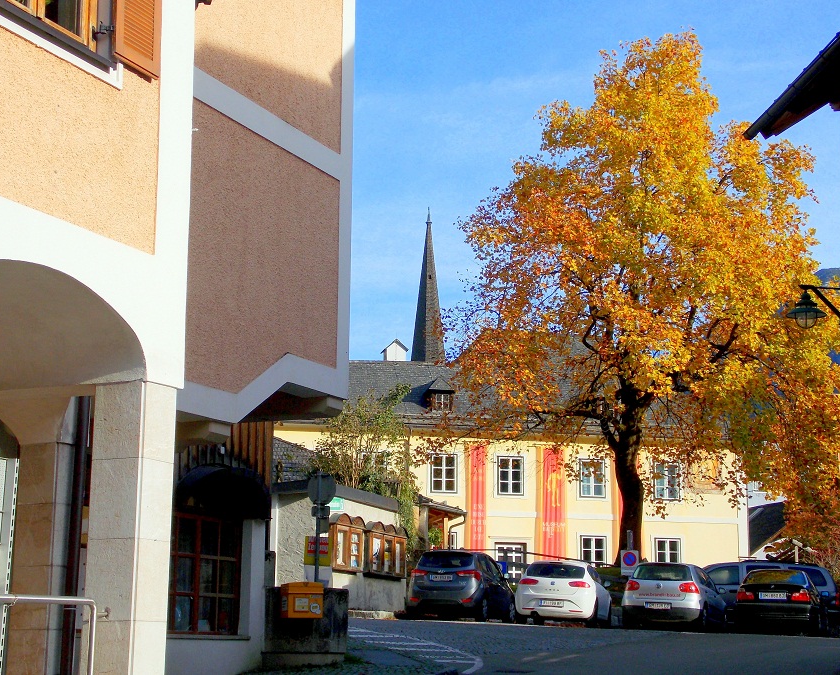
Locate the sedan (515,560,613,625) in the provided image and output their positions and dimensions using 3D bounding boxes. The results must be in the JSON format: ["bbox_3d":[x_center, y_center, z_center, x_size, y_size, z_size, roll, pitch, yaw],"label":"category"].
[{"bbox_3d":[3.305,5.854,35.101,1.768,1.455,4.315,-1,-10,12],"label":"sedan"}]

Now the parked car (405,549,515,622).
[{"bbox_3d":[1.106,5.946,36.670,1.765,1.600,4.100,-2,-10,16],"label":"parked car"}]

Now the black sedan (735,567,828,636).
[{"bbox_3d":[7.934,5.771,33.625,1.739,1.415,4.471,-2,-10,17],"label":"black sedan"}]

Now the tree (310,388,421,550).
[{"bbox_3d":[-1.319,3.213,36.466,2.567,4.227,2.500,1,-9,0],"label":"tree"}]

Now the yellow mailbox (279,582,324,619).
[{"bbox_3d":[-1.535,3.429,20.000,0.455,0.460,0.300,5,-10,-23],"label":"yellow mailbox"}]

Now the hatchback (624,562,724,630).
[{"bbox_3d":[5.799,5.852,34.682,1.759,1.480,4.204,-3,-10,19],"label":"hatchback"}]

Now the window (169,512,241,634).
[{"bbox_3d":[-2.644,2.894,18.853,0.120,1.527,1.650,-3,-10,23],"label":"window"}]

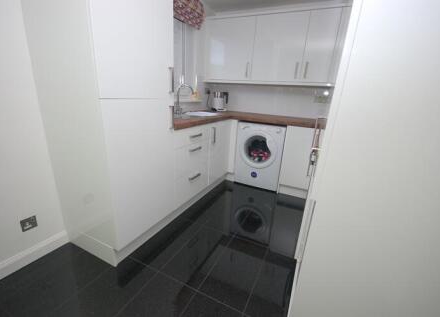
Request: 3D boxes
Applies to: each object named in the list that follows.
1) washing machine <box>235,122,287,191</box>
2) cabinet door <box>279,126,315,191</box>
[{"bbox_3d":[0.632,-0.075,2.866,0.600,0.850,0.560,10,18,23],"label":"washing machine"},{"bbox_3d":[0.952,0.001,2.425,0.325,0.755,0.020,10,18,23],"label":"cabinet door"}]

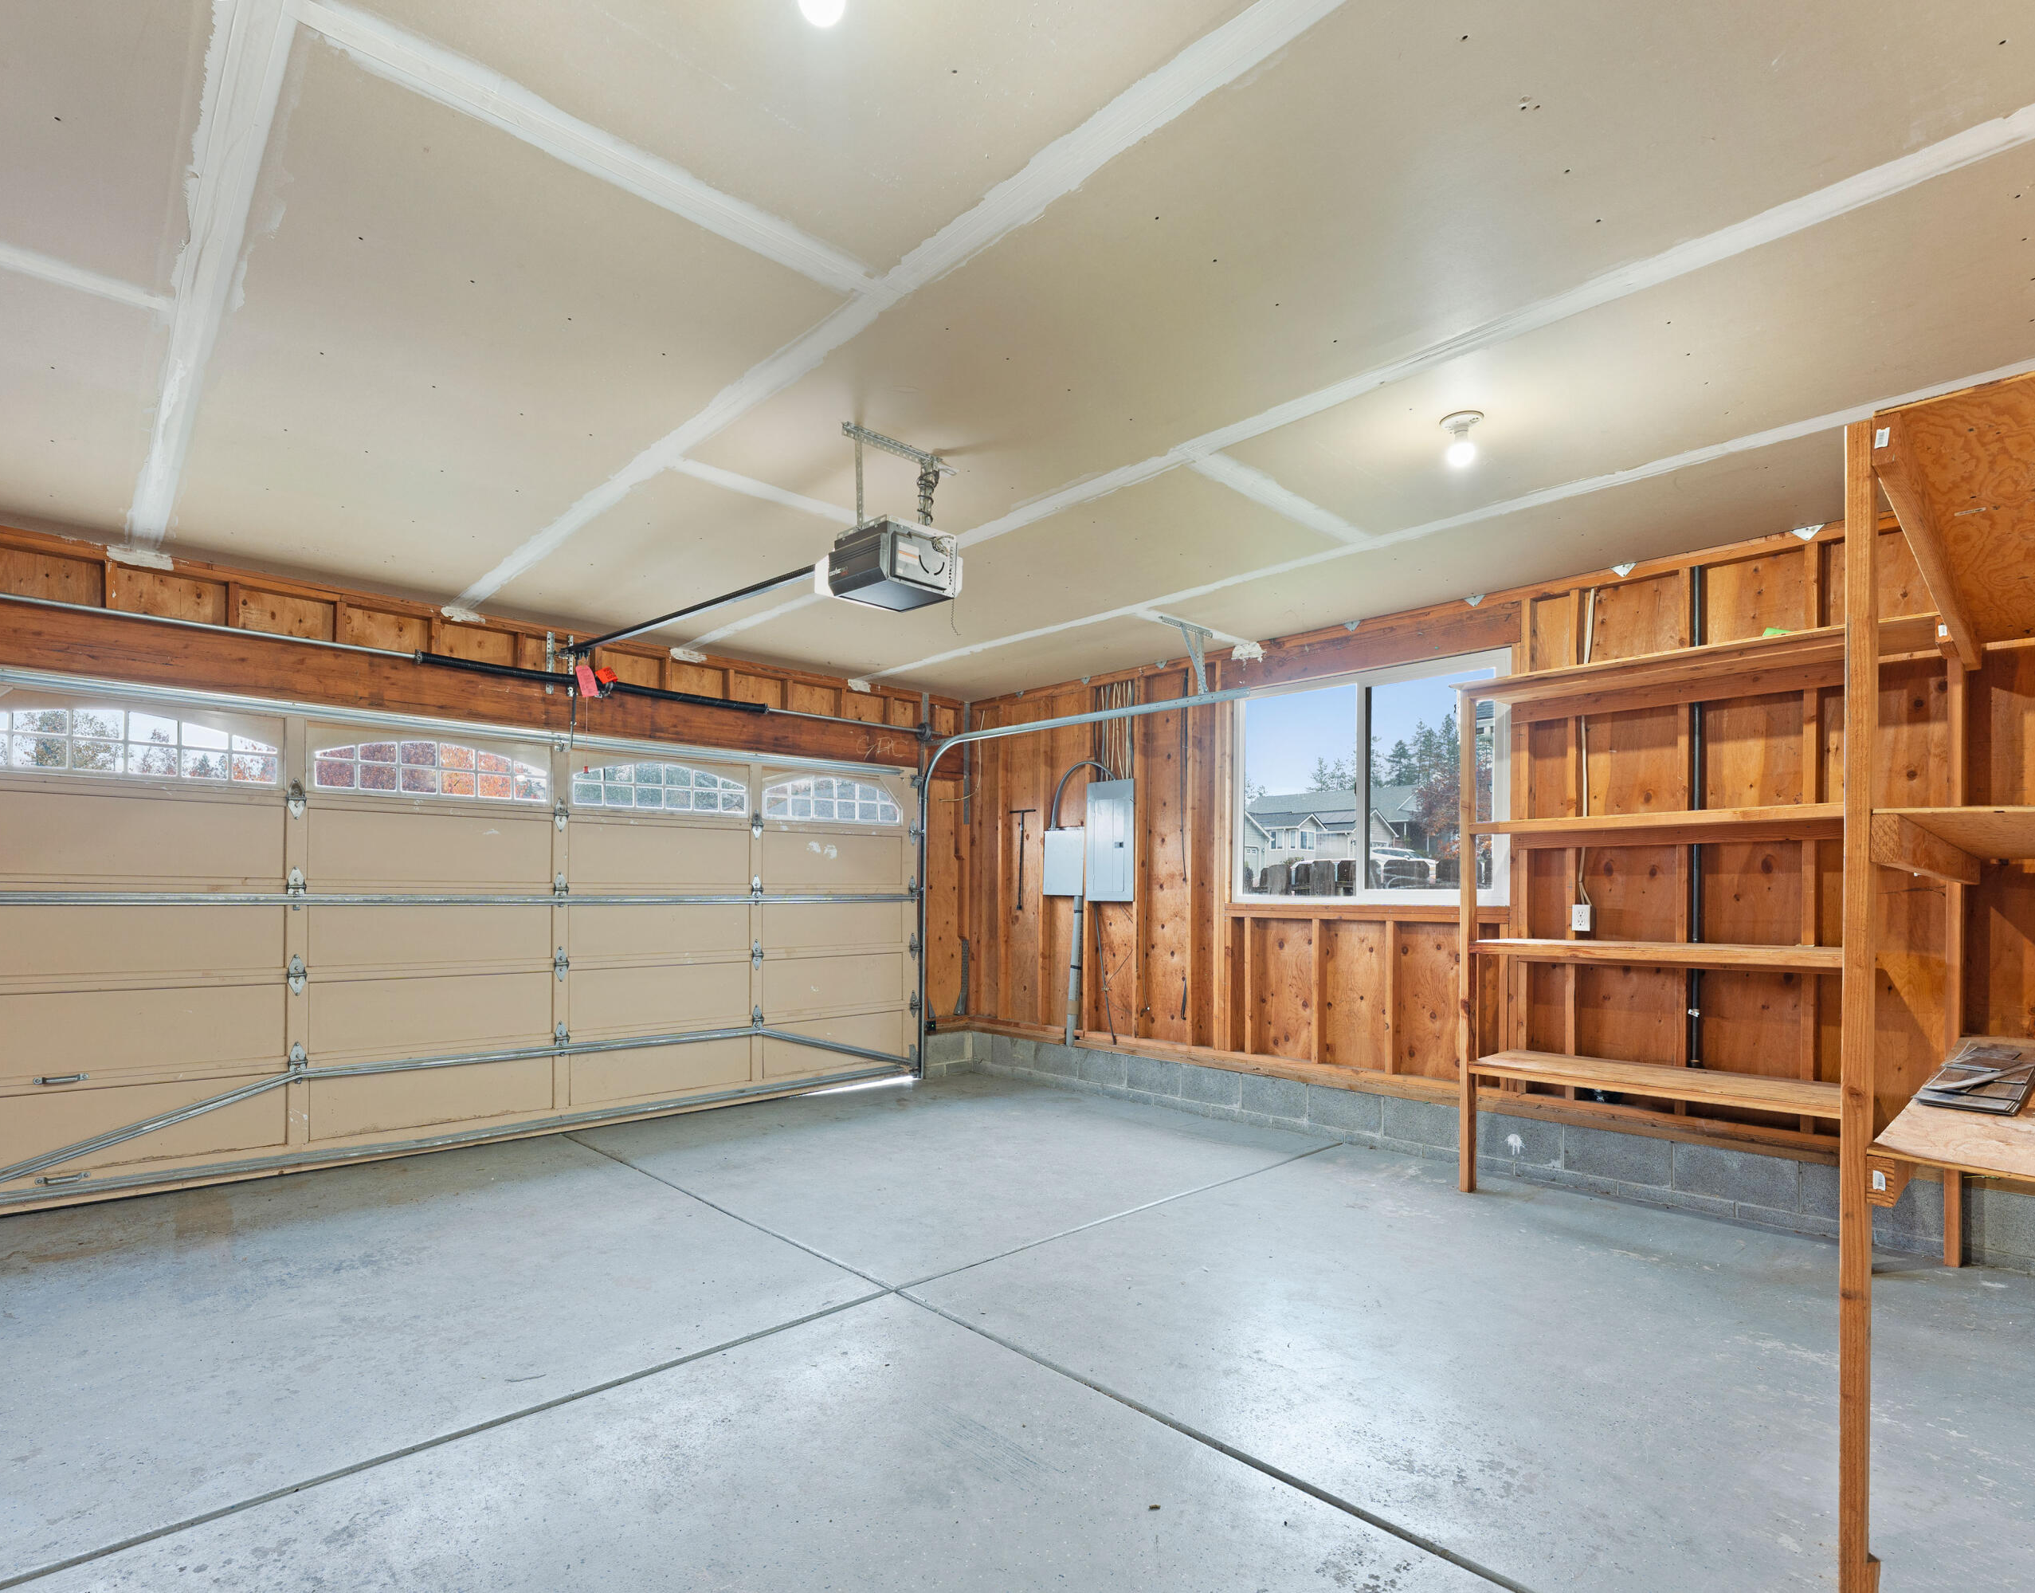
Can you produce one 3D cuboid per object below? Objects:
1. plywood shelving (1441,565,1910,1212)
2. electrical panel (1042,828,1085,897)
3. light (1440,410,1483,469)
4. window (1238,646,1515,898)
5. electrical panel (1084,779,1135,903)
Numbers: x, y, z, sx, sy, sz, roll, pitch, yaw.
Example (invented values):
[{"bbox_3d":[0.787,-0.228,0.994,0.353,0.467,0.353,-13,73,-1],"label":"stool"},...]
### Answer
[{"bbox_3d":[2.563,0.573,3.647,0.410,2.180,1.540,5,-7,-43],"label":"plywood shelving"},{"bbox_3d":[0.347,0.454,6.326,0.100,0.429,0.344,5,-7,-43],"label":"electrical panel"},{"bbox_3d":[1.362,-1.078,2.847,0.120,0.140,0.120,5,-7,-43],"label":"light"},{"bbox_3d":[1.809,-0.033,4.925,0.100,1.182,1.498,5,-7,-43],"label":"window"},{"bbox_3d":[0.636,0.298,6.046,0.100,0.746,0.379,5,-7,-43],"label":"electrical panel"}]

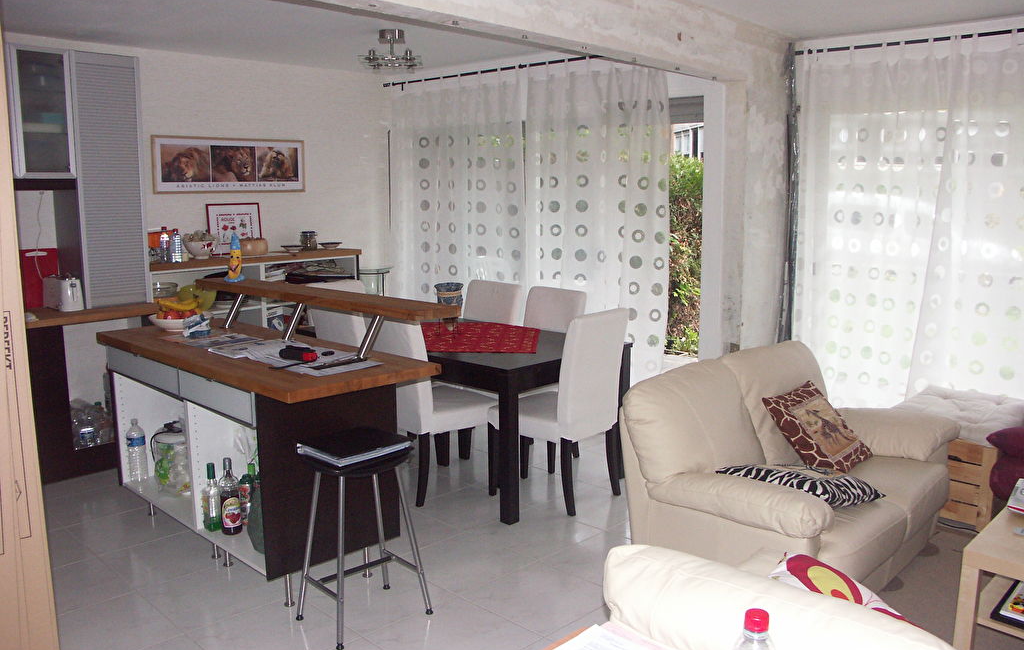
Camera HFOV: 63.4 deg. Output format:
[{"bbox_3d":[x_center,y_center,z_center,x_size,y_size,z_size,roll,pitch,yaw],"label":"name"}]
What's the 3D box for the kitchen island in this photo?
[{"bbox_3d":[-1.089,0.540,3.553,0.645,0.900,1.700,-9,12,-44],"label":"kitchen island"}]

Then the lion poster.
[{"bbox_3d":[-1.887,-1.080,5.618,1.085,0.362,0.030,-9,12,-44],"label":"lion poster"}]

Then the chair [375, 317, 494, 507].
[{"bbox_3d":[-0.410,0.379,4.367,0.570,0.970,0.500,-8,12,-40],"label":"chair"}]

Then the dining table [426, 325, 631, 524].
[{"bbox_3d":[-0.317,0.429,4.740,1.790,0.740,0.950,8,12,44],"label":"dining table"}]

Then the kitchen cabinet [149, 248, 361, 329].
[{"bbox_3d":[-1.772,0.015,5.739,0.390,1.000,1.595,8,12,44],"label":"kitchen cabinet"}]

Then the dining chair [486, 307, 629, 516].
[{"bbox_3d":[0.234,0.398,4.239,0.570,0.970,0.500,8,12,41],"label":"dining chair"}]

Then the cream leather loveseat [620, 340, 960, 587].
[{"bbox_3d":[1.123,0.590,3.136,0.830,0.865,1.480,8,12,44],"label":"cream leather loveseat"}]

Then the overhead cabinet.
[{"bbox_3d":[-2.560,-0.828,4.788,0.385,1.490,0.795,8,12,44],"label":"overhead cabinet"}]

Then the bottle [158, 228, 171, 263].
[{"bbox_3d":[-2.147,-0.491,5.120,0.067,0.222,0.067,8,12,44],"label":"bottle"}]

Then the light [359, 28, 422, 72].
[{"bbox_3d":[-0.679,-1.546,4.694,0.360,0.215,0.330,0,9,0],"label":"light"}]

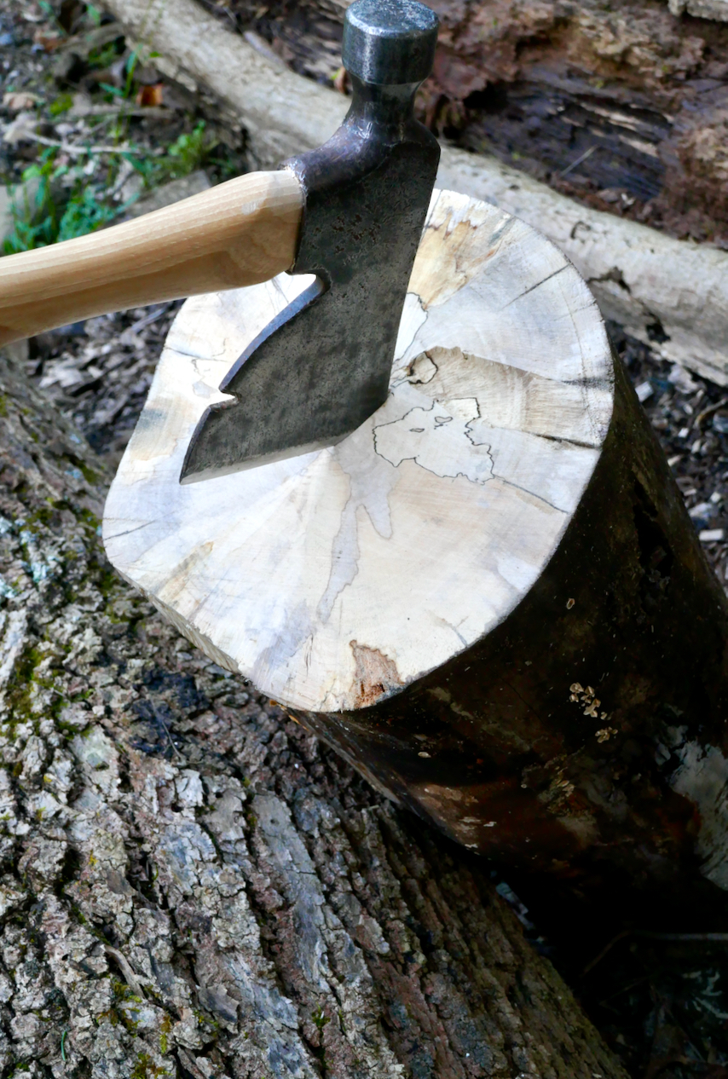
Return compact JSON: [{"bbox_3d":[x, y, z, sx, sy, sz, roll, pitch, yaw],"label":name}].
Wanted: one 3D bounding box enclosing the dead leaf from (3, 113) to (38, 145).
[{"bbox_3d":[-0.375,-0.448,1.520,0.039,0.021,0.036,0,42,0],"label":"dead leaf"}]

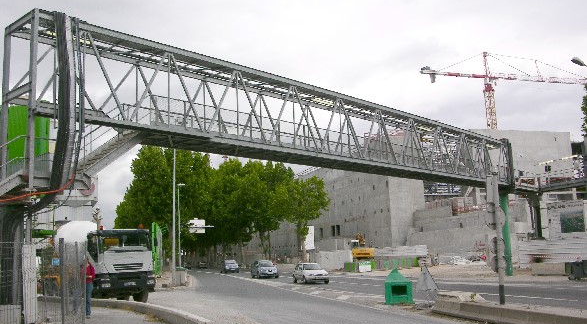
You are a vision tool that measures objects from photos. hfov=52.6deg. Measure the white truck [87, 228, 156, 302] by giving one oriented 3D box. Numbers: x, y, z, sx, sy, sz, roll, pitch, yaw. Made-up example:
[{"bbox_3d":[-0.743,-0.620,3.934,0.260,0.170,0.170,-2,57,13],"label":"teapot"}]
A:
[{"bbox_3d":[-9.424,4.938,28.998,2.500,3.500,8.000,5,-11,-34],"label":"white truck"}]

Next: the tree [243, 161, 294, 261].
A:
[{"bbox_3d":[-4.162,8.085,95.000,8.500,16.500,8.500,1,-9,-13],"label":"tree"}]

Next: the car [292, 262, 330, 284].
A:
[{"bbox_3d":[1.198,7.802,41.708,1.650,1.400,3.850,1,-9,-13],"label":"car"}]

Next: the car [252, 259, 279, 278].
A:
[{"bbox_3d":[-2.595,9.770,54.016,1.770,1.540,4.300,1,-9,-13],"label":"car"}]

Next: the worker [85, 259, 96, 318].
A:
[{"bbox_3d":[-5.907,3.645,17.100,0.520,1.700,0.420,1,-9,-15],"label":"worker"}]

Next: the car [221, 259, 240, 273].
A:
[{"bbox_3d":[-8.016,13.300,75.365,1.720,1.600,4.200,1,-9,-13],"label":"car"}]

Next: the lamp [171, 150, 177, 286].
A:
[{"bbox_3d":[-7.908,3.136,39.600,1.200,9.800,0.350,0,-9,-12],"label":"lamp"}]

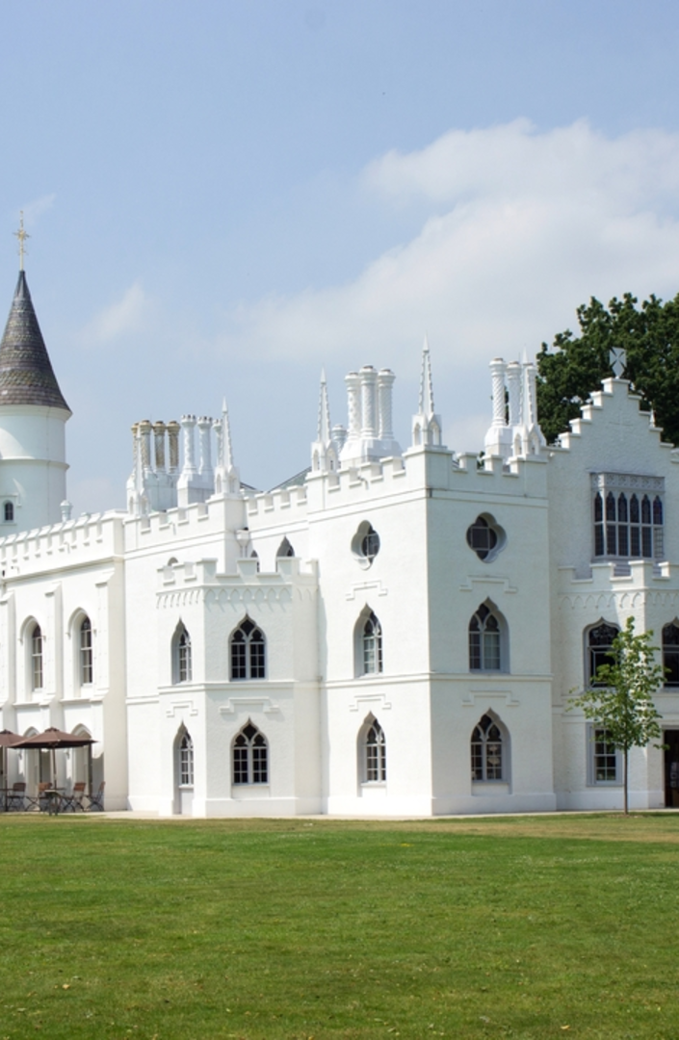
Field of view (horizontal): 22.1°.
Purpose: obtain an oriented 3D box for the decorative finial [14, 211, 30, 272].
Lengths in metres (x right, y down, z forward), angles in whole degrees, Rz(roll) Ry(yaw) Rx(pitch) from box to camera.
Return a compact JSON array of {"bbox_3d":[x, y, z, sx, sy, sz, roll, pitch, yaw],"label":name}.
[{"bbox_3d":[-13.715,-12.072,75.177,0.660,2.750,0.528,4,-9,-35],"label":"decorative finial"}]

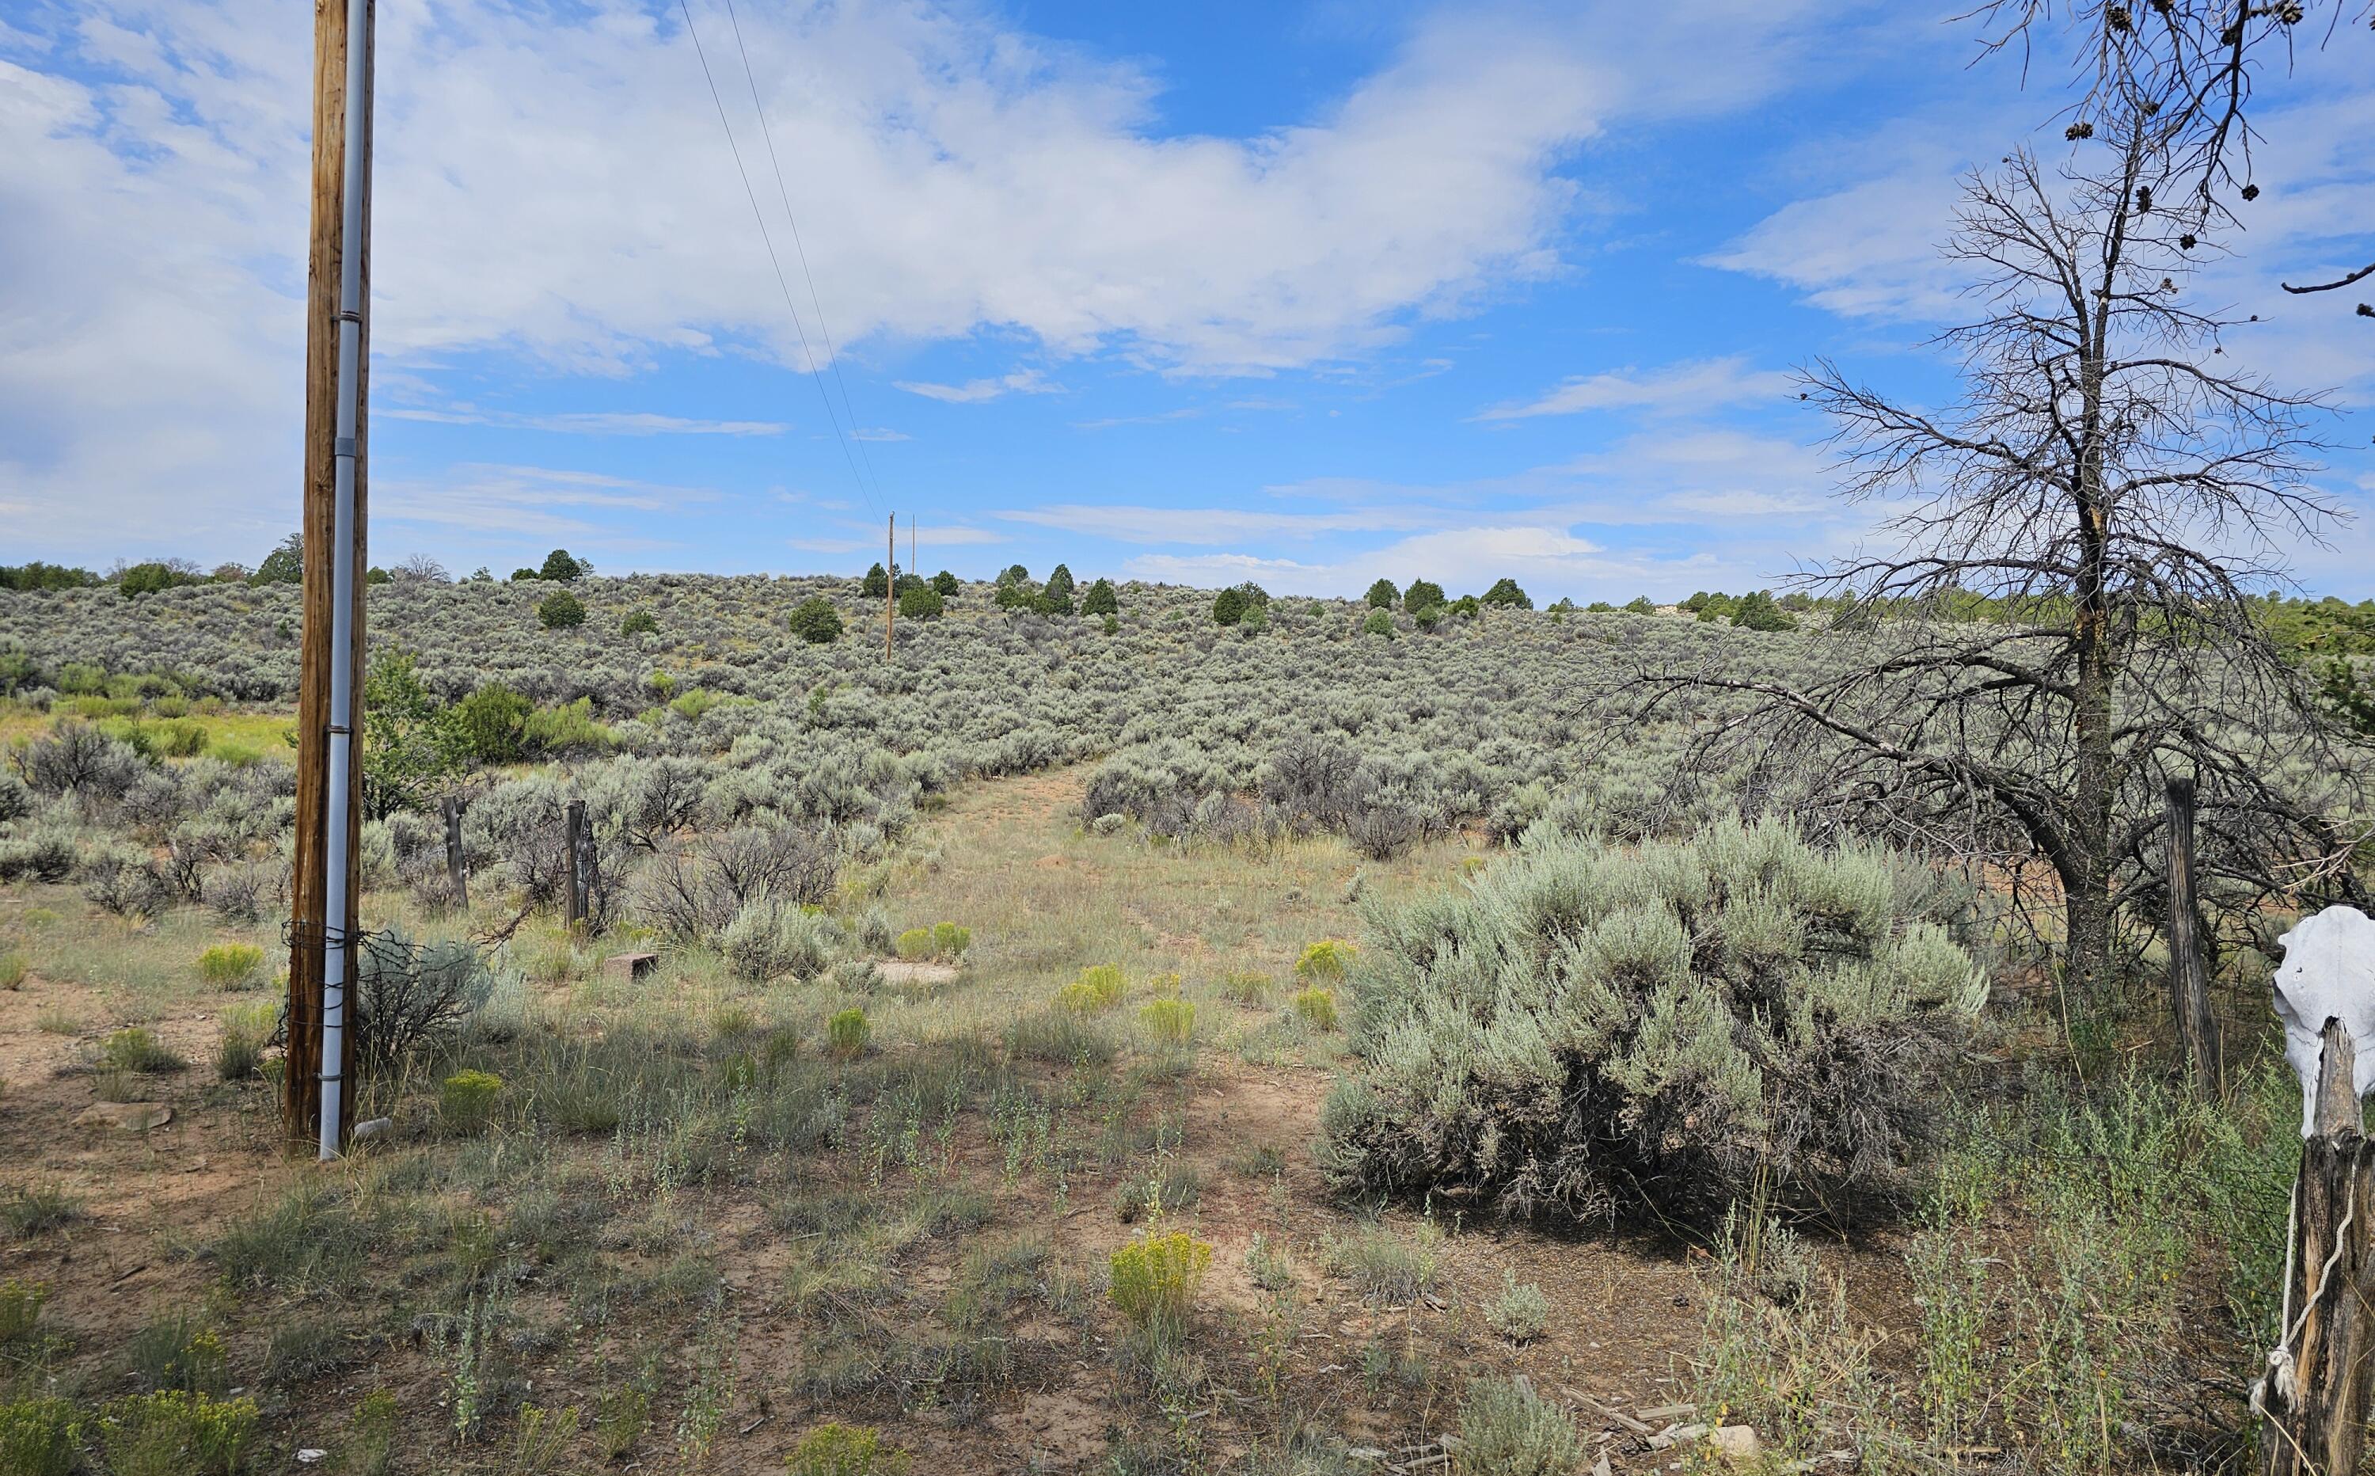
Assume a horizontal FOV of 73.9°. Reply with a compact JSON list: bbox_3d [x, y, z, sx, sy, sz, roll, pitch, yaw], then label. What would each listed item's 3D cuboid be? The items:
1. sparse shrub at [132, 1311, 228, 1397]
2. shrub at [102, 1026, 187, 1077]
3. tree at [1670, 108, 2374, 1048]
[{"bbox_3d":[-2.411,1.467,3.770,0.220,0.190,0.200,1,1,0],"label":"sparse shrub"},{"bbox_3d":[-4.564,1.348,6.891,0.311,0.193,0.280,1,1,-33],"label":"shrub"},{"bbox_3d":[4.737,-0.924,8.982,3.600,5.100,3.500,1,1,0],"label":"tree"}]

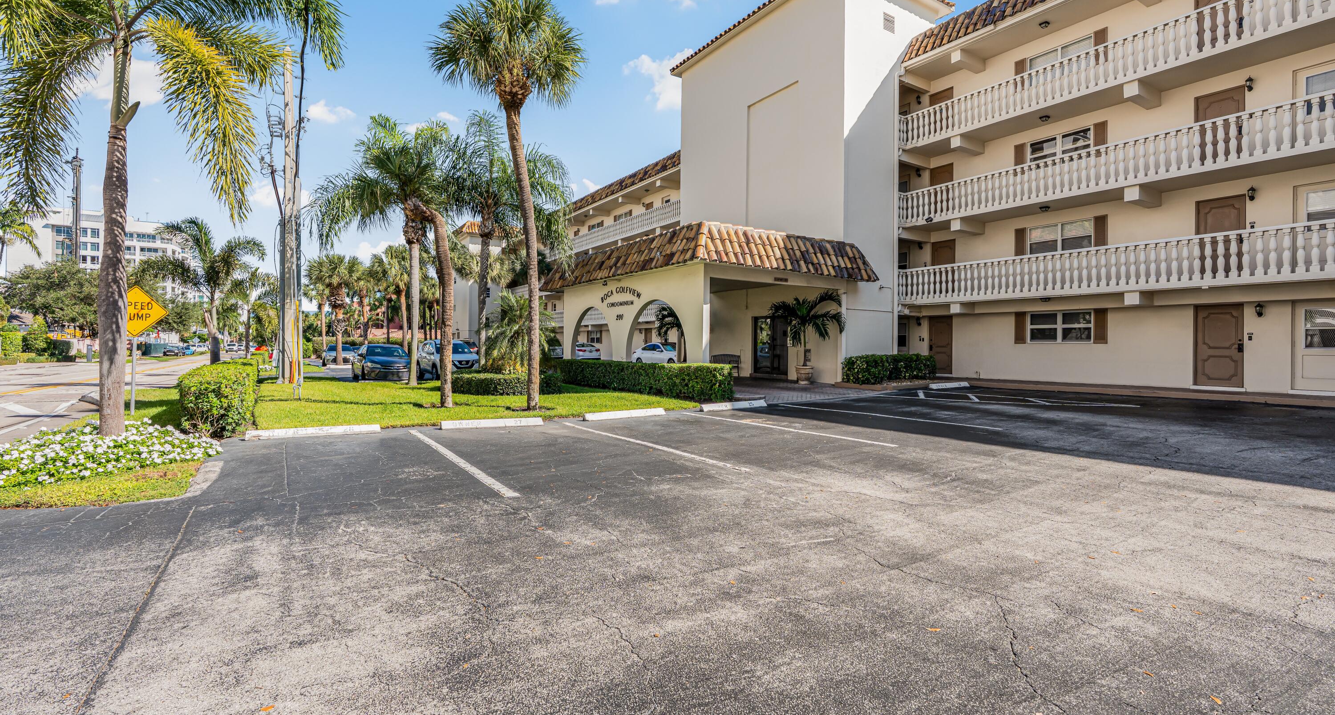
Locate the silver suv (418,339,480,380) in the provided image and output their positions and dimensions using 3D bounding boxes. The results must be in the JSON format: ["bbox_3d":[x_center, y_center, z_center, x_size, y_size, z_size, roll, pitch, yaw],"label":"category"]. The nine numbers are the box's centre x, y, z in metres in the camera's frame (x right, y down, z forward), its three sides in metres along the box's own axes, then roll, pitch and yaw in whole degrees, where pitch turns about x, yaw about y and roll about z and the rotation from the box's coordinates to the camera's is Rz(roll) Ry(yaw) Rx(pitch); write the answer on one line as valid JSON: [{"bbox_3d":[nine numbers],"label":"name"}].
[{"bbox_3d":[-9.400,0.059,25.551,1.840,1.680,4.650,-1,2,-35],"label":"silver suv"}]

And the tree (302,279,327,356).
[{"bbox_3d":[-32.398,-3.450,54.937,3.000,7.400,3.000,-1,2,-35],"label":"tree"}]

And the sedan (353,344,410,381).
[{"bbox_3d":[-12.361,0.186,25.683,1.820,1.470,4.850,-1,2,-33],"label":"sedan"}]

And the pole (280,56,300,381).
[{"bbox_3d":[-14.013,-5.042,21.864,0.750,12.100,0.600,-1,2,-33],"label":"pole"}]

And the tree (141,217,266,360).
[{"bbox_3d":[-17.626,-2.146,22.458,4.800,6.220,4.800,-1,2,-35],"label":"tree"}]

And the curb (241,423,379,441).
[{"bbox_3d":[-5.618,1.185,9.496,1.840,0.130,0.170,-1,1,-27],"label":"curb"}]

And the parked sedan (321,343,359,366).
[{"bbox_3d":[-22.197,-0.116,40.184,1.830,1.450,4.700,-1,2,-32],"label":"parked sedan"}]

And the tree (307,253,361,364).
[{"bbox_3d":[-21.321,-2.942,37.919,3.400,7.200,3.400,-1,1,-29],"label":"tree"}]

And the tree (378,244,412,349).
[{"bbox_3d":[-23.453,-4.821,51.907,3.800,10.280,3.800,-1,2,-35],"label":"tree"}]

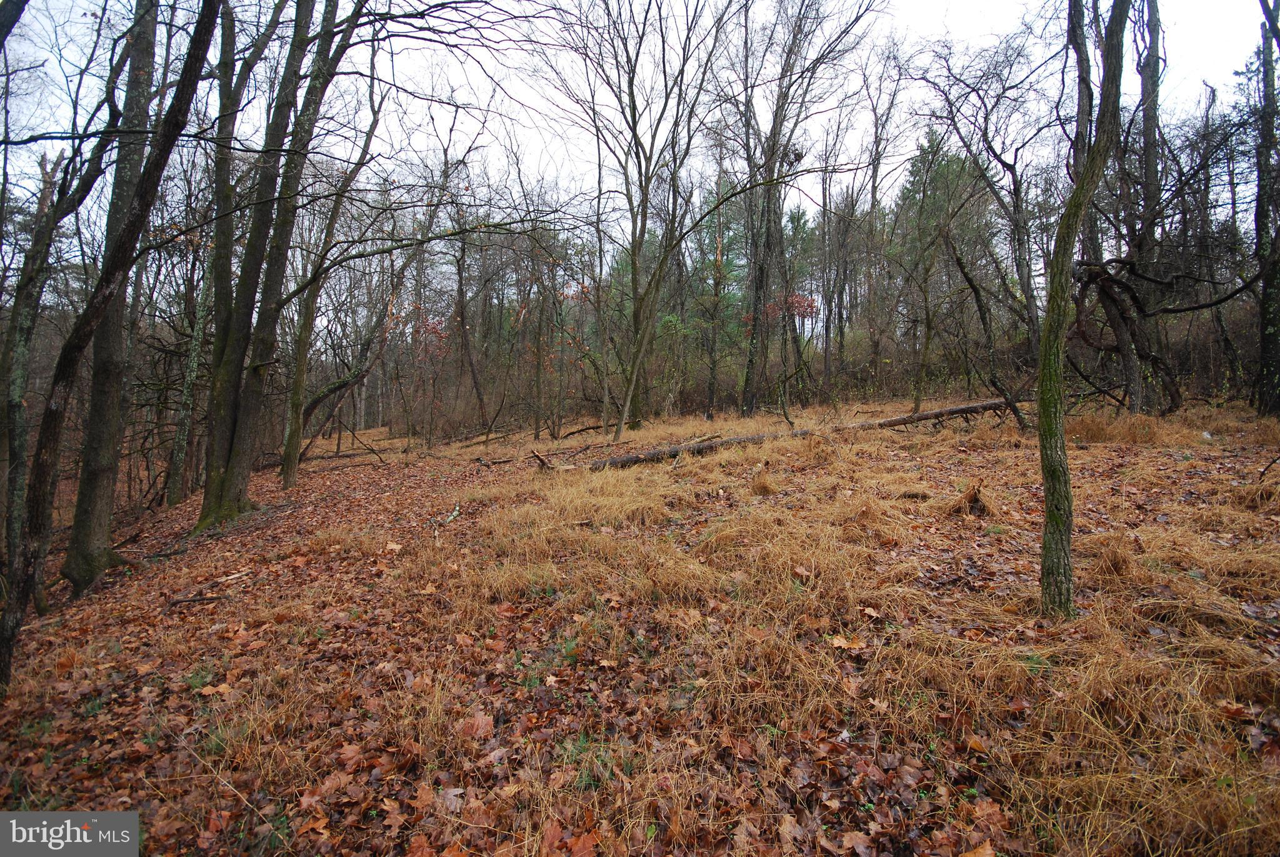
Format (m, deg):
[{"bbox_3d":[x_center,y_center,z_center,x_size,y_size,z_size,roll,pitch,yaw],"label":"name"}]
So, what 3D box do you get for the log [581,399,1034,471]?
[{"bbox_3d":[4.081,0.143,12.200,10.478,0.360,0.340,-8,0,-8],"label":"log"}]

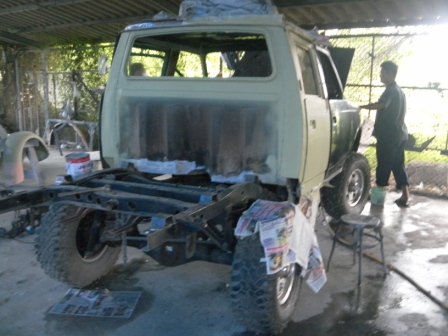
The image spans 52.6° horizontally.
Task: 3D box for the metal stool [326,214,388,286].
[{"bbox_3d":[1.090,0.645,3.671,0.335,0.465,0.335,-6,13,-30],"label":"metal stool"}]

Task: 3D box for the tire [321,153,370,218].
[{"bbox_3d":[1.383,0.212,5.086,0.258,0.776,0.776,10,15,42],"label":"tire"}]

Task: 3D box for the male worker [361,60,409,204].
[{"bbox_3d":[2.041,-0.418,5.711,0.580,1.760,0.500,5,12,25],"label":"male worker"}]

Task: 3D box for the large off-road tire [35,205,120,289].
[{"bbox_3d":[-1.083,0.510,3.528,0.258,0.776,0.776,5,12,25],"label":"large off-road tire"}]

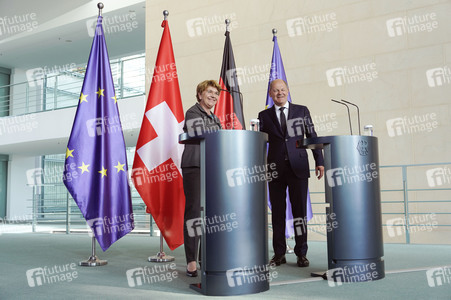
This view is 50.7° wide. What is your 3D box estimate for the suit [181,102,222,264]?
[{"bbox_3d":[-0.183,0.271,3.993,0.460,1.347,0.350,3,-7,-38],"label":"suit"}]

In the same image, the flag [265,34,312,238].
[{"bbox_3d":[0.743,-0.185,5.615,0.586,2.426,0.330,1,-6,-17],"label":"flag"}]

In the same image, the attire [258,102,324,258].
[{"bbox_3d":[0.603,0.264,4.435,0.576,1.427,0.360,-2,-6,12],"label":"attire"}]

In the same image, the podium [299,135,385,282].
[{"bbox_3d":[0.930,0.454,3.777,0.500,1.070,0.540,1,-6,-21],"label":"podium"}]

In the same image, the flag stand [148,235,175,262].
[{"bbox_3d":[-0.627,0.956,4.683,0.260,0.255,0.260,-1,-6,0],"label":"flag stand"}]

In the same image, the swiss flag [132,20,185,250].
[{"bbox_3d":[-0.668,-0.182,5.004,0.620,2.439,0.340,1,-6,-19],"label":"swiss flag"}]

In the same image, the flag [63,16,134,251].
[{"bbox_3d":[-1.288,-0.197,4.825,0.730,2.395,0.340,1,-6,-19],"label":"flag"}]

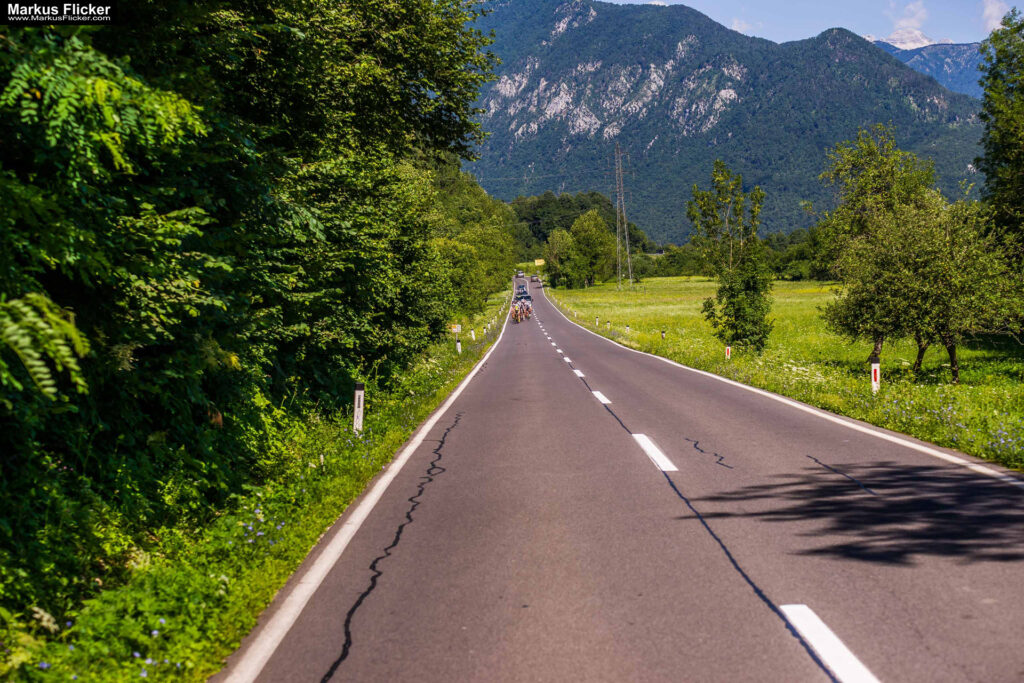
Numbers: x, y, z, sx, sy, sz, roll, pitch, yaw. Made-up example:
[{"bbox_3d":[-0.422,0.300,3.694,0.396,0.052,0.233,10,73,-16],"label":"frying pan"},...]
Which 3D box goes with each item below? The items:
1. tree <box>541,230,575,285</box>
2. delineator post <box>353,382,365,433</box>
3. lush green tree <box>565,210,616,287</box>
[{"bbox_3d":[9.574,-17.192,410.000,6.800,12.100,6.600,-2,1,0],"label":"tree"},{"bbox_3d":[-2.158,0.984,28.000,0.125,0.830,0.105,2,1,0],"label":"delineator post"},{"bbox_3d":[16.360,-19.278,415.000,10.900,15.900,10.500,-2,1,0],"label":"lush green tree"}]

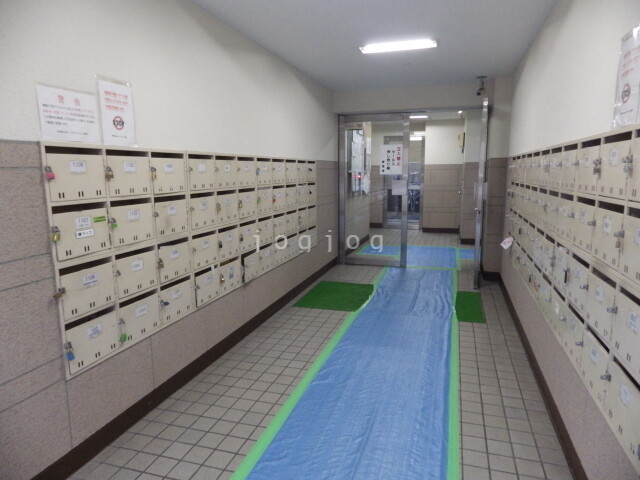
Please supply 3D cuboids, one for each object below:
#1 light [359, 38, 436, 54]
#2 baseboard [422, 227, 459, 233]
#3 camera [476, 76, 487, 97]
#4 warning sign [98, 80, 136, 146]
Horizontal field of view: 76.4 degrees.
[{"bbox_3d":[0.645,-1.623,3.413,0.630,0.056,0.150,3,10,18],"label":"light"},{"bbox_3d":[2.666,-0.203,8.937,0.790,0.110,0.020,3,10,18],"label":"baseboard"},{"bbox_3d":[1.849,-1.762,4.653,0.115,0.200,0.095,-9,13,-41],"label":"camera"},{"bbox_3d":[-1.000,-0.622,2.025,0.008,0.306,0.218,3,10,18],"label":"warning sign"}]

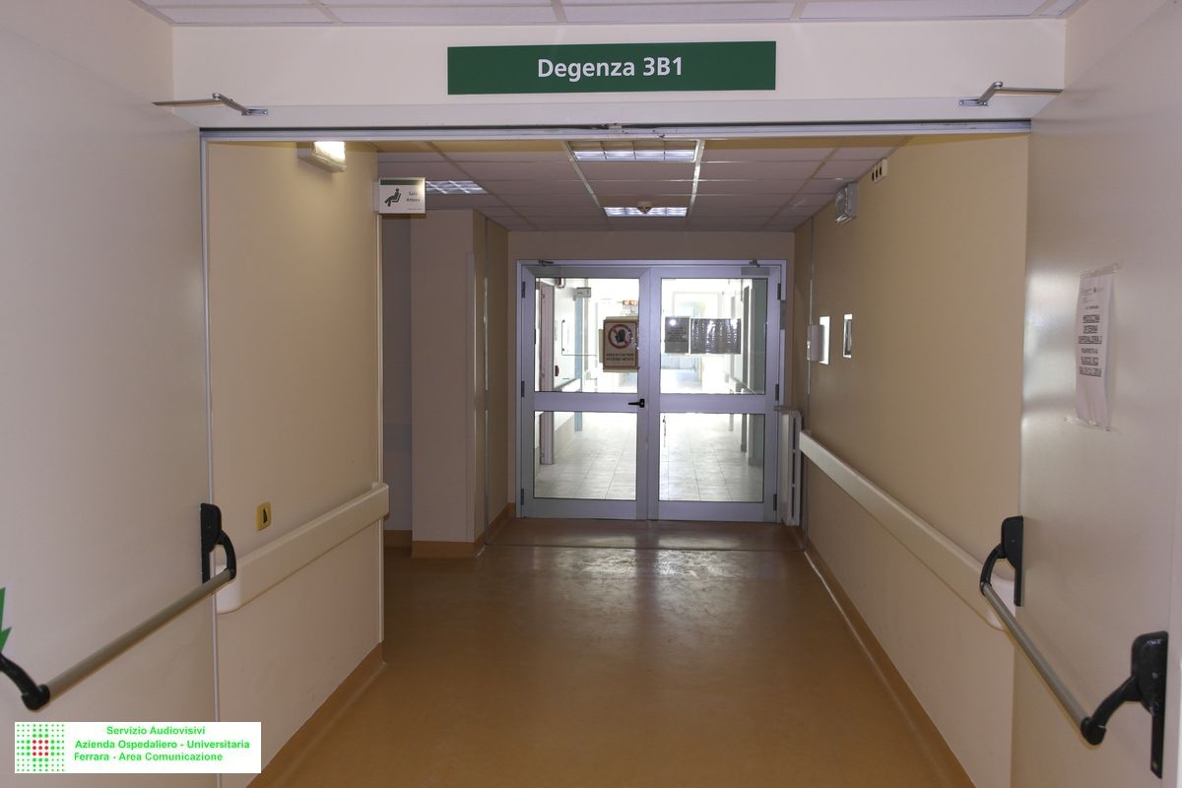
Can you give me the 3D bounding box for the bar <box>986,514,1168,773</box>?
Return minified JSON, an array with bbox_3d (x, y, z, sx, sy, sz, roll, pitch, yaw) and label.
[{"bbox_3d":[1.060,0.510,2.291,0.120,0.260,1.120,1,4,11],"label":"bar"}]

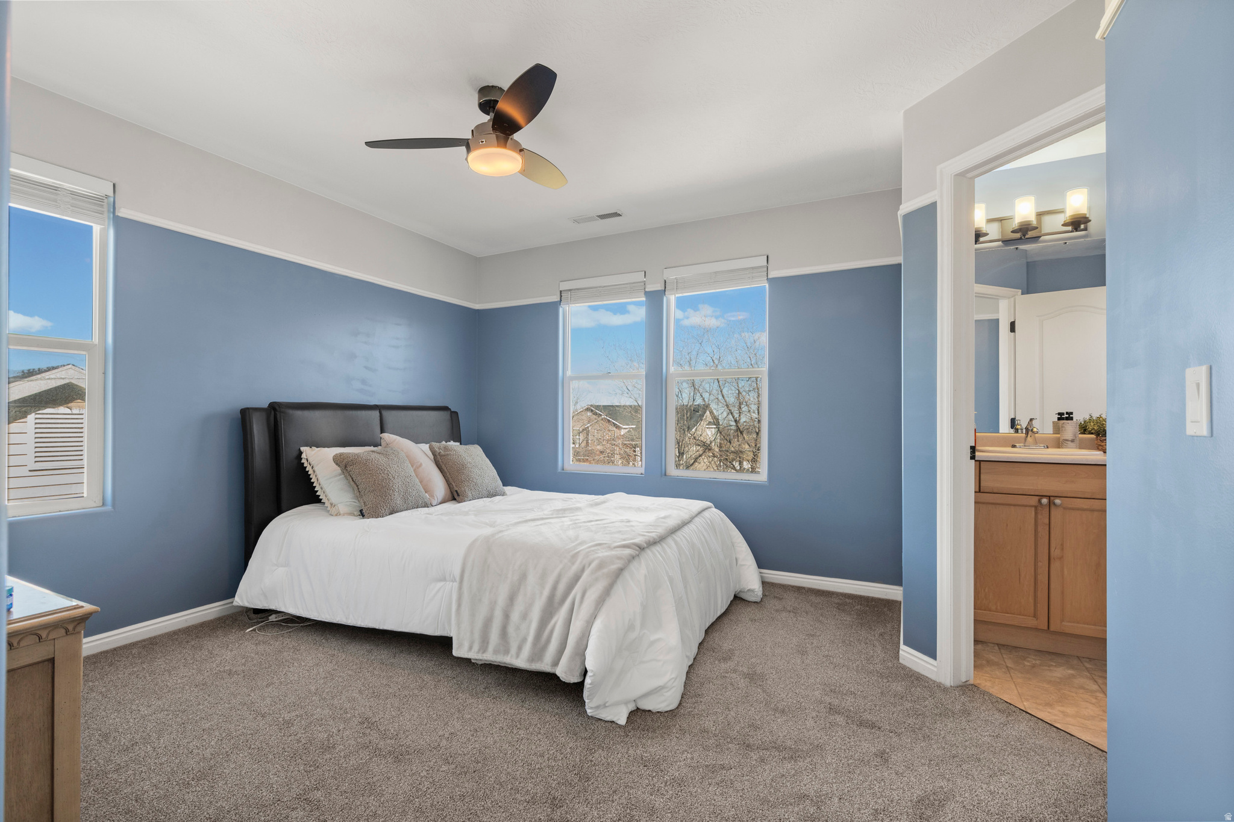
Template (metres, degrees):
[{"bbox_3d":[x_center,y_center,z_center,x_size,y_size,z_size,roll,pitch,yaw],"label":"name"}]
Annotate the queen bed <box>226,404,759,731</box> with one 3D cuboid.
[{"bbox_3d":[-0.589,0.533,3.098,2.440,1.140,1.690,0,-1,27],"label":"queen bed"}]

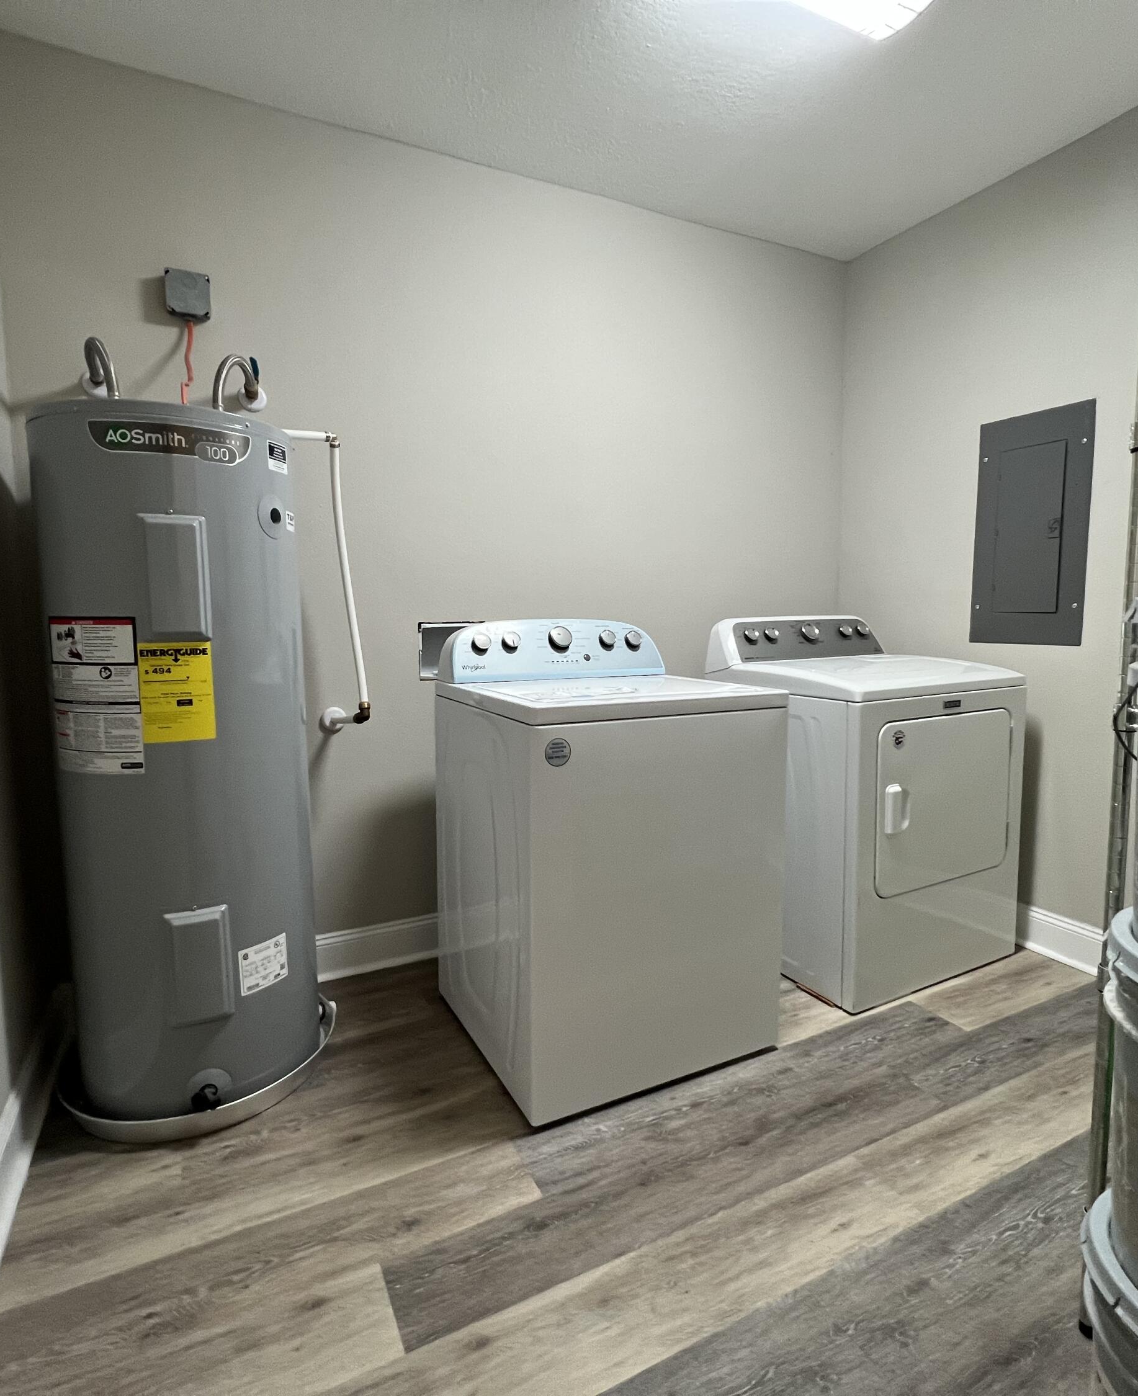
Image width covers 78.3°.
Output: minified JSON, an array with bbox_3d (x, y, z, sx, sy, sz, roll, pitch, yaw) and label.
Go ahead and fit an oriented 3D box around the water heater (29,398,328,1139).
[{"bbox_3d":[-0.909,0.163,1.683,0.560,1.520,0.560,-4,7,-28],"label":"water heater"}]

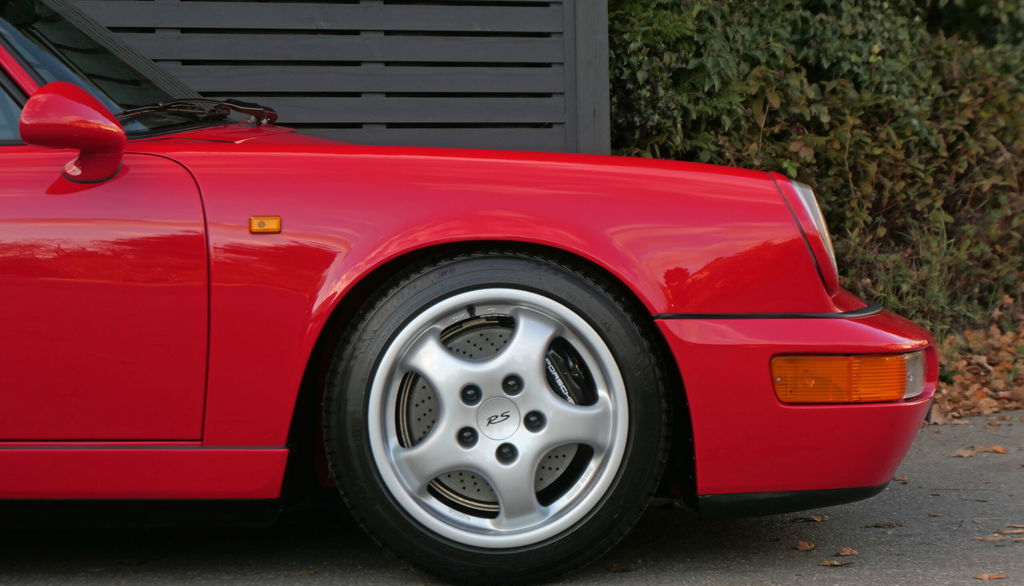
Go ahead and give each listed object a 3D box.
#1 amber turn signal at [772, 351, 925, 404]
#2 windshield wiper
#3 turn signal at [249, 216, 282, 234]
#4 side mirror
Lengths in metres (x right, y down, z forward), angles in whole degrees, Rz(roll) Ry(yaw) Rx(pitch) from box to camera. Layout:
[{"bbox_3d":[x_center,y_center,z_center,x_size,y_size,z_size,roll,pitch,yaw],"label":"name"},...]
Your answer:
[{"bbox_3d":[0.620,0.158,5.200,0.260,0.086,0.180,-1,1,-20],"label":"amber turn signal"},{"bbox_3d":[-0.614,-0.358,5.550,0.080,0.060,0.580,0,1,24],"label":"windshield wiper"},{"bbox_3d":[-0.448,-0.123,5.110,0.058,0.031,0.020,-1,-6,0],"label":"turn signal"},{"bbox_3d":[-0.795,-0.292,5.090,0.180,0.178,0.205,-1,1,0],"label":"side mirror"}]

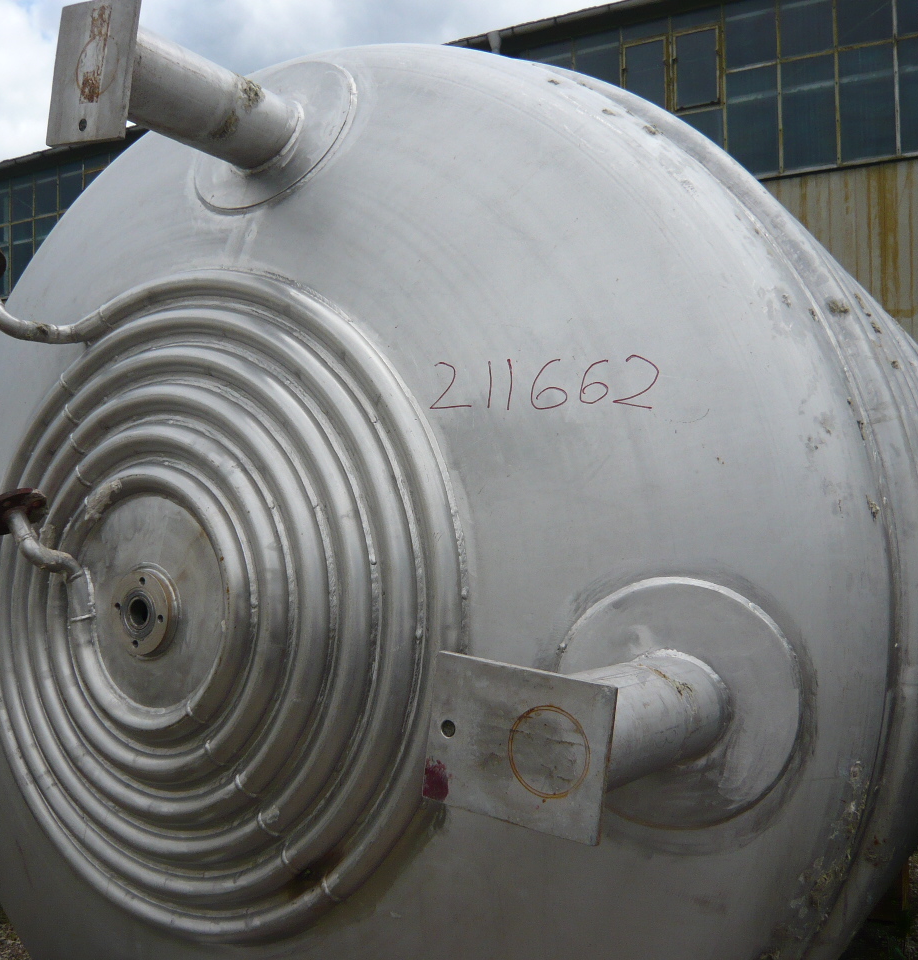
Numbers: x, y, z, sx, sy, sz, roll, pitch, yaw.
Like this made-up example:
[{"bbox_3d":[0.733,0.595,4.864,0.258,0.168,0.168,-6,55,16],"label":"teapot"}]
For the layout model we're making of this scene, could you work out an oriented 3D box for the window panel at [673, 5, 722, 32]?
[{"bbox_3d":[3.042,-5.913,13.261,0.646,0.258,0.050,-1,0,29],"label":"window panel"}]

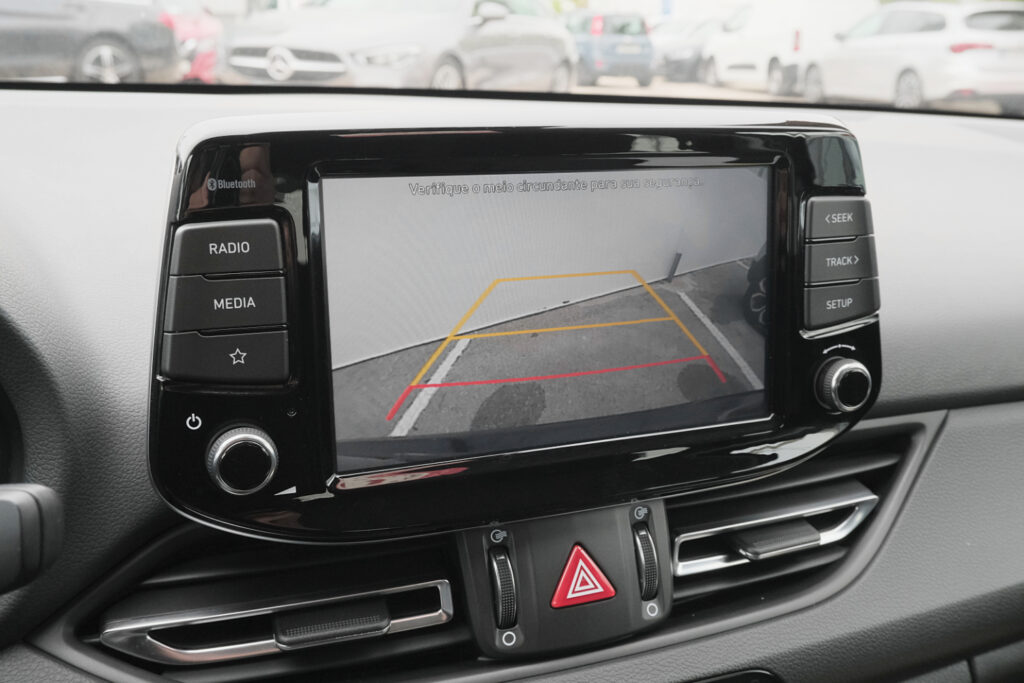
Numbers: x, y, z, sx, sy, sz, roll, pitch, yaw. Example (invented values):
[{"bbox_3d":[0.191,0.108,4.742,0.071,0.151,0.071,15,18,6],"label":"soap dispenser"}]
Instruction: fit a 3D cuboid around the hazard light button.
[{"bbox_3d":[0.027,0.089,0.372,0.027,0.023,0.006,-5,-4,-19],"label":"hazard light button"}]

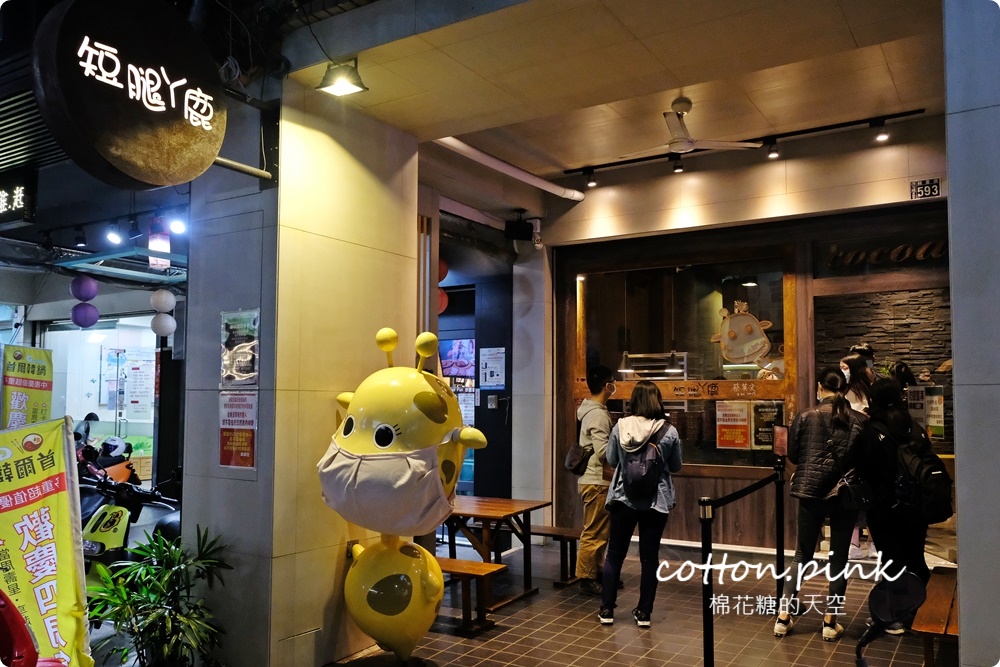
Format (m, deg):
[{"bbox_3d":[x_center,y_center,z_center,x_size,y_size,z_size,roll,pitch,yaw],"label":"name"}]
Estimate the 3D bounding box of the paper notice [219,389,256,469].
[{"bbox_3d":[-1.483,0.542,4.230,0.303,0.425,0.008,-3,-5,31],"label":"paper notice"}]

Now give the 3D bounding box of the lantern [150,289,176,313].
[{"bbox_3d":[-3.944,-0.378,8.800,0.275,0.272,0.275,-3,-5,31],"label":"lantern"}]

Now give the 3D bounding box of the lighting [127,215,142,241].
[{"bbox_3d":[-3.406,-0.989,7.000,0.115,0.235,0.130,-3,-5,31],"label":"lighting"}]

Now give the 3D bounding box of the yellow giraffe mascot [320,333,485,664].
[{"bbox_3d":[-0.534,0.887,3.945,1.000,1.830,0.770,-3,-5,31],"label":"yellow giraffe mascot"}]

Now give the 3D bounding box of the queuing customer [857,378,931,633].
[{"bbox_3d":[2.553,1.095,4.830,0.480,1.580,0.480,1,-4,-15],"label":"queuing customer"}]

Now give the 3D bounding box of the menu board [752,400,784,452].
[{"bbox_3d":[2.321,0.800,6.483,0.300,0.425,0.010,-3,-5,31],"label":"menu board"}]

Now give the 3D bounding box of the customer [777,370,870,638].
[{"bbox_3d":[2.030,1.064,4.750,0.540,1.650,0.420,-1,-4,17],"label":"customer"}]

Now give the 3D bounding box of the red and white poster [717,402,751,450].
[{"bbox_3d":[2.066,0.812,6.637,0.300,0.425,0.010,-3,-5,31],"label":"red and white poster"}]

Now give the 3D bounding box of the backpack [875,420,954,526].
[{"bbox_3d":[2.866,1.002,5.150,0.320,0.530,0.270,2,-5,-21],"label":"backpack"}]

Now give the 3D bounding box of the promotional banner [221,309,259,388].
[{"bbox_3d":[-1.483,0.091,4.263,0.312,0.432,0.010,-3,-5,31],"label":"promotional banner"}]

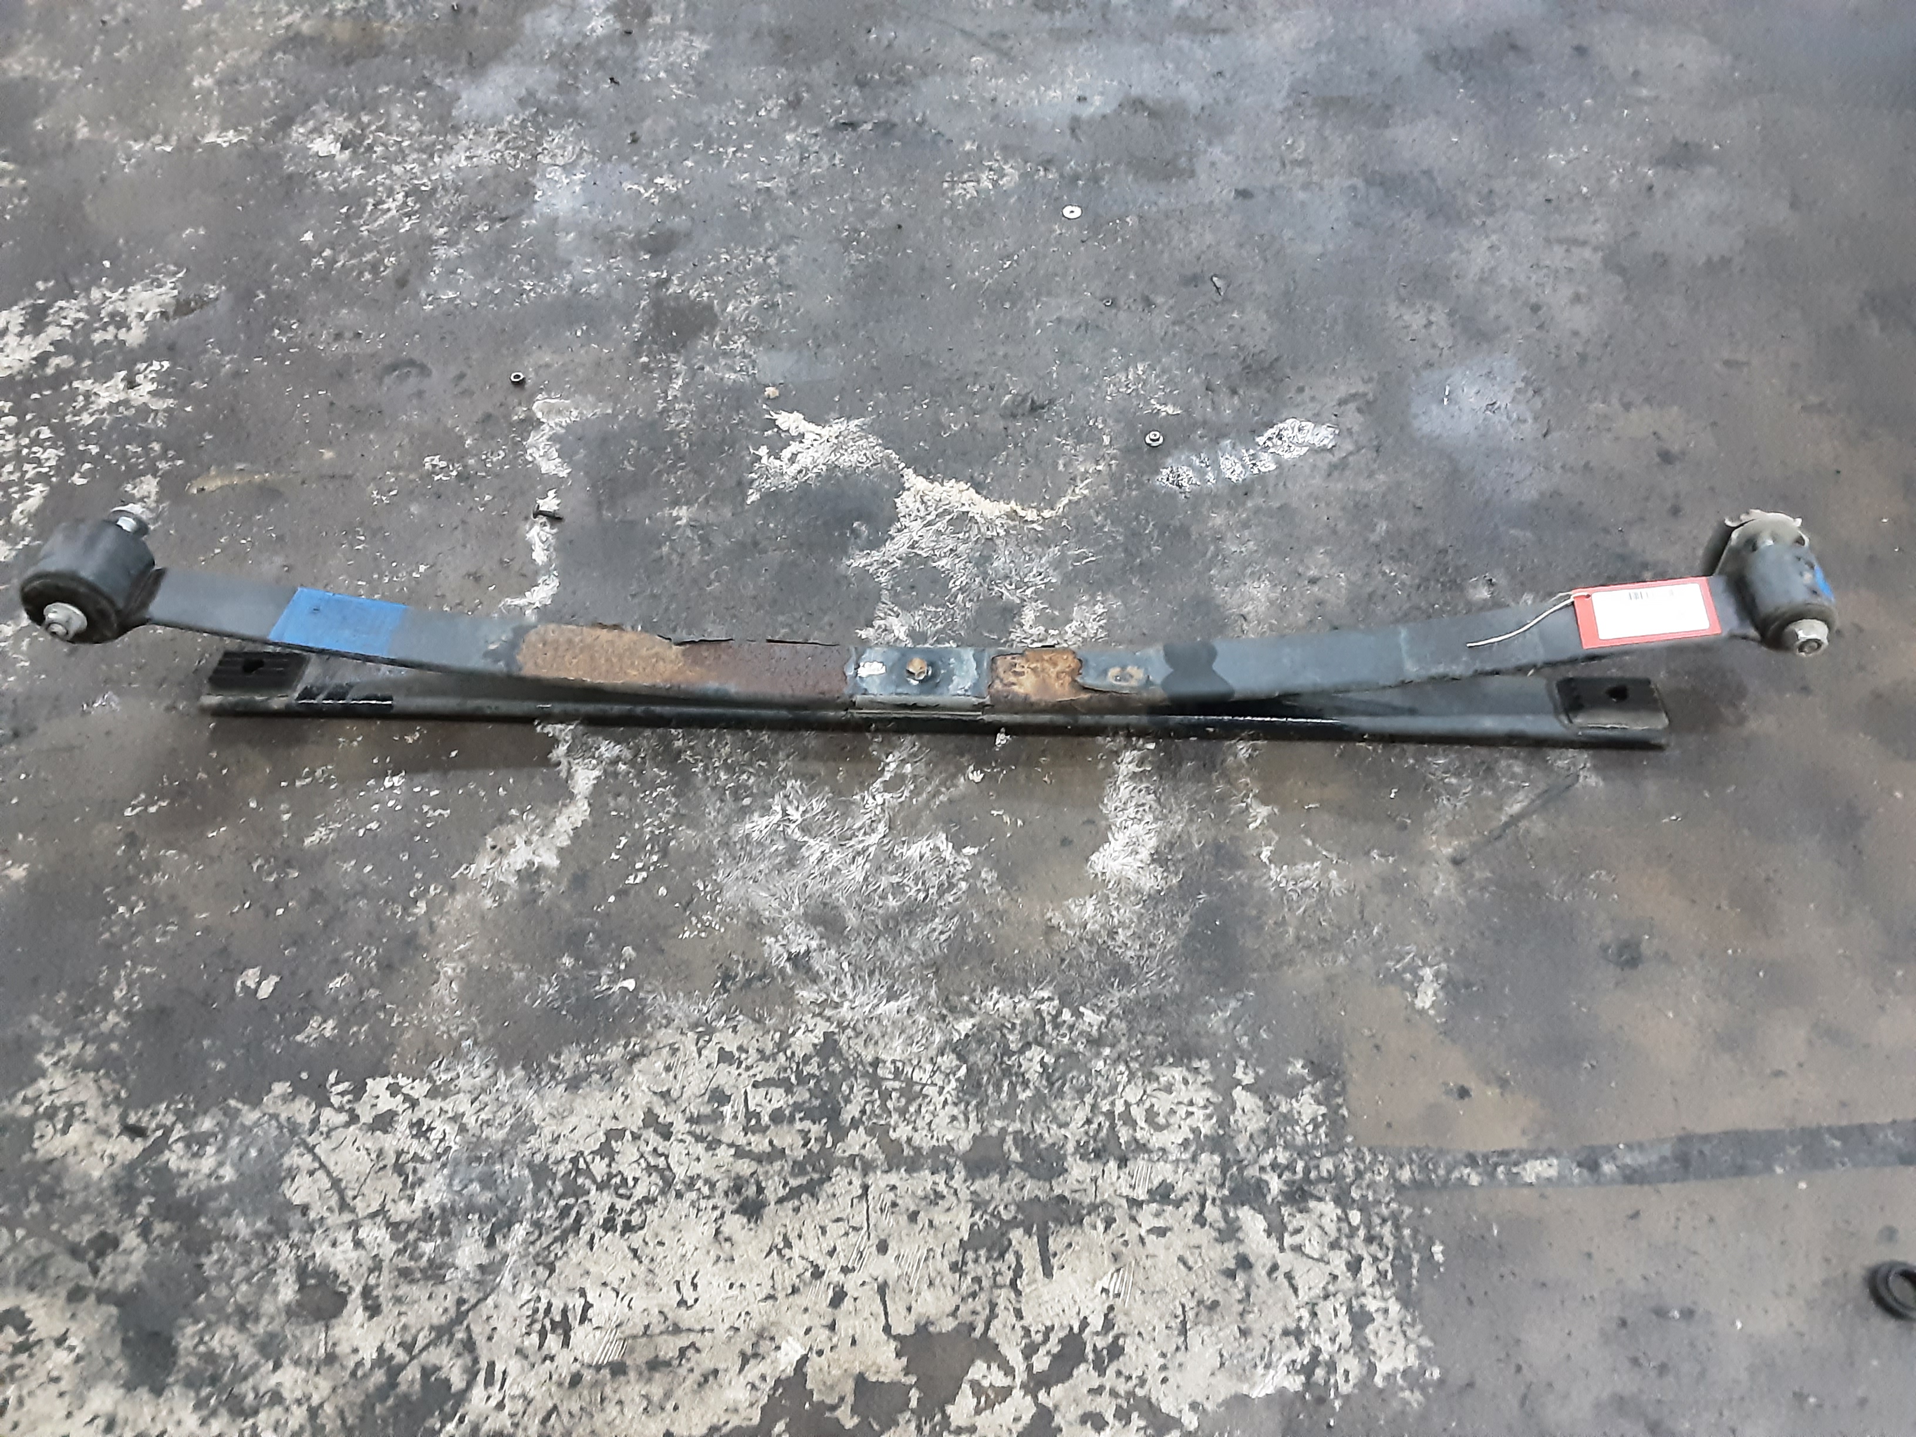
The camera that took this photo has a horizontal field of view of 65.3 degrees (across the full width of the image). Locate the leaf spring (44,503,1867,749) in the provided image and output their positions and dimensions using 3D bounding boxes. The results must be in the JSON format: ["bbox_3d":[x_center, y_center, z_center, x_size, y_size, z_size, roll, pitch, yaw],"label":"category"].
[{"bbox_3d":[-0.035,-0.080,1.283,1.490,0.193,0.138,1,47,2],"label":"leaf spring"}]

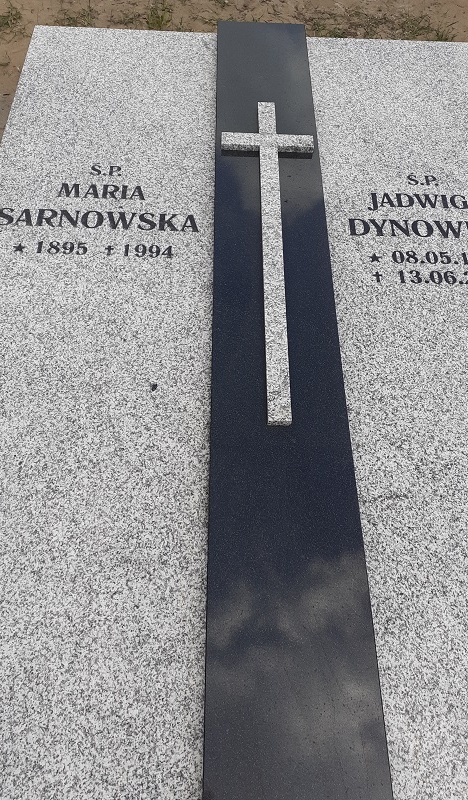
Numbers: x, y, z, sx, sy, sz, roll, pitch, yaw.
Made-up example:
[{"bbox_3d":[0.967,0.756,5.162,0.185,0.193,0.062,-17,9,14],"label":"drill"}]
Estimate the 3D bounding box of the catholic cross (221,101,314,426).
[{"bbox_3d":[0.096,-0.413,1.577,0.259,0.019,1.079,1,59,-2],"label":"catholic cross"}]

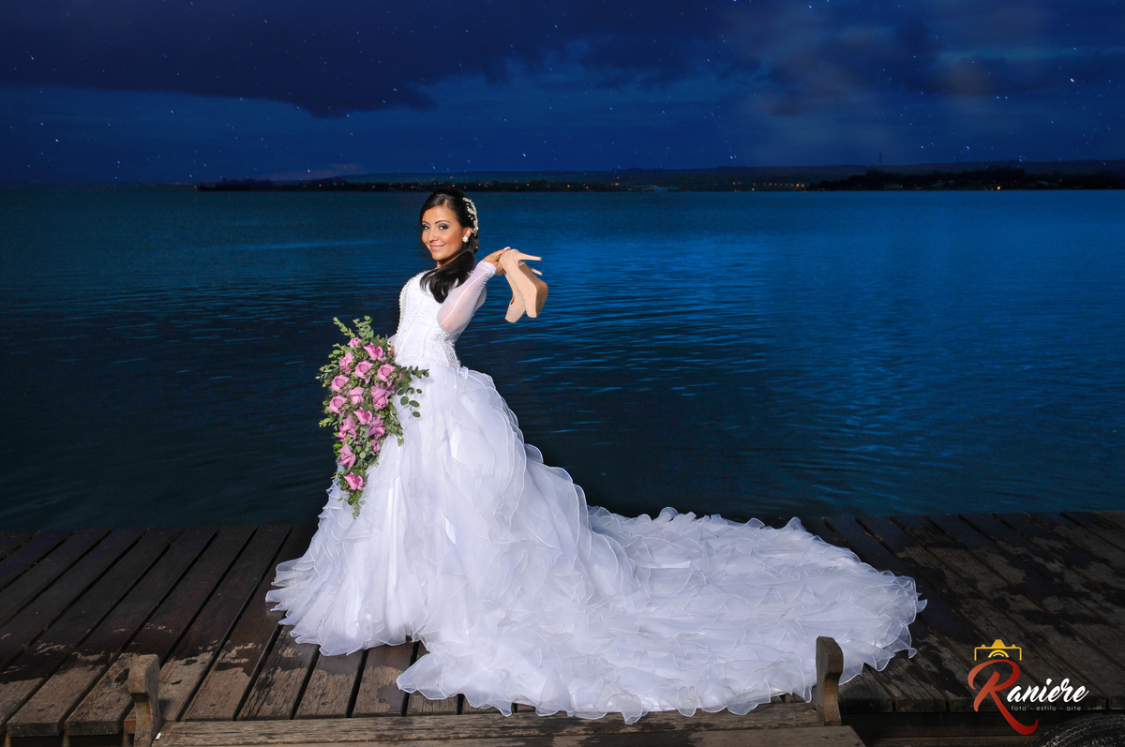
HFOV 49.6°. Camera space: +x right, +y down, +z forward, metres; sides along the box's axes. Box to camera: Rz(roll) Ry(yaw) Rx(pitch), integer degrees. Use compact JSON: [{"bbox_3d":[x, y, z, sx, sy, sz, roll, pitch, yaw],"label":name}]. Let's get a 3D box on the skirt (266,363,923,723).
[{"bbox_3d":[0.090,0.414,4.361,2.400,0.940,1.750,-1,9,-6],"label":"skirt"}]

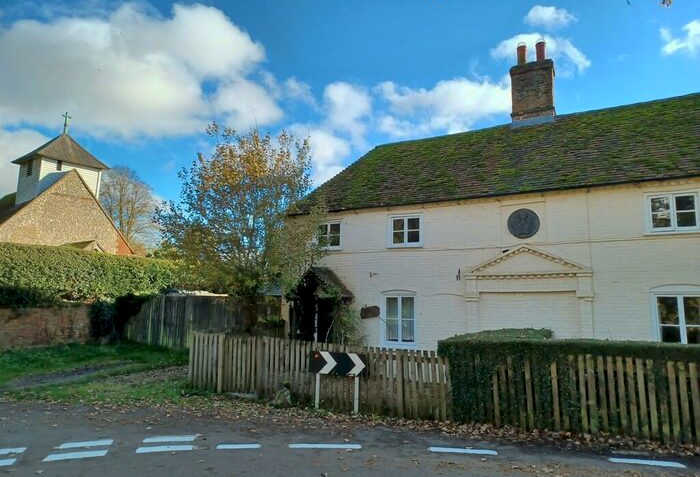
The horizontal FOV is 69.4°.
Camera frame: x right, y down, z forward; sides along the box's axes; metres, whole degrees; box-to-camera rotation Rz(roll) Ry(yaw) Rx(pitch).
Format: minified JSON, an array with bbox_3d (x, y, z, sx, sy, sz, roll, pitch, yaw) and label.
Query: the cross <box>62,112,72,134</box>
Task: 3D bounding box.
[{"bbox_3d":[-18.481,-7.507,33.000,0.100,1.360,0.560,-8,-13,44],"label":"cross"}]

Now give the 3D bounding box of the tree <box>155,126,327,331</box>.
[{"bbox_3d":[-2.670,0.194,12.314,3.950,6.077,3.800,1,-9,0],"label":"tree"}]

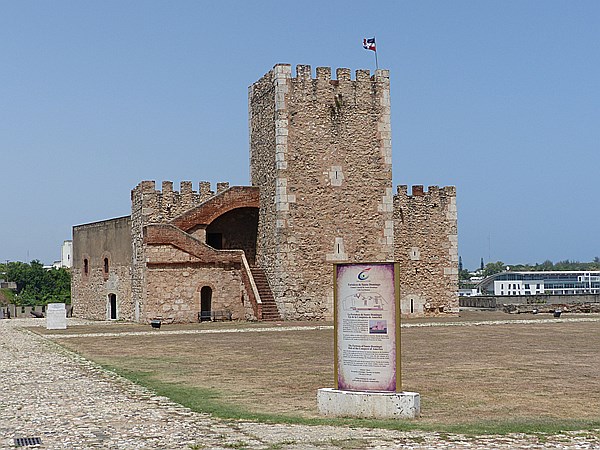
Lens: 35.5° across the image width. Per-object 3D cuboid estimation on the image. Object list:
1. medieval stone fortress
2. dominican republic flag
[{"bbox_3d":[-3.413,-1.506,74.776,27.340,17.800,21.048,0,-4,-17],"label":"medieval stone fortress"},{"bbox_3d":[4.898,-12.756,66.256,1.100,1.020,0.400,0,-4,-14],"label":"dominican republic flag"}]

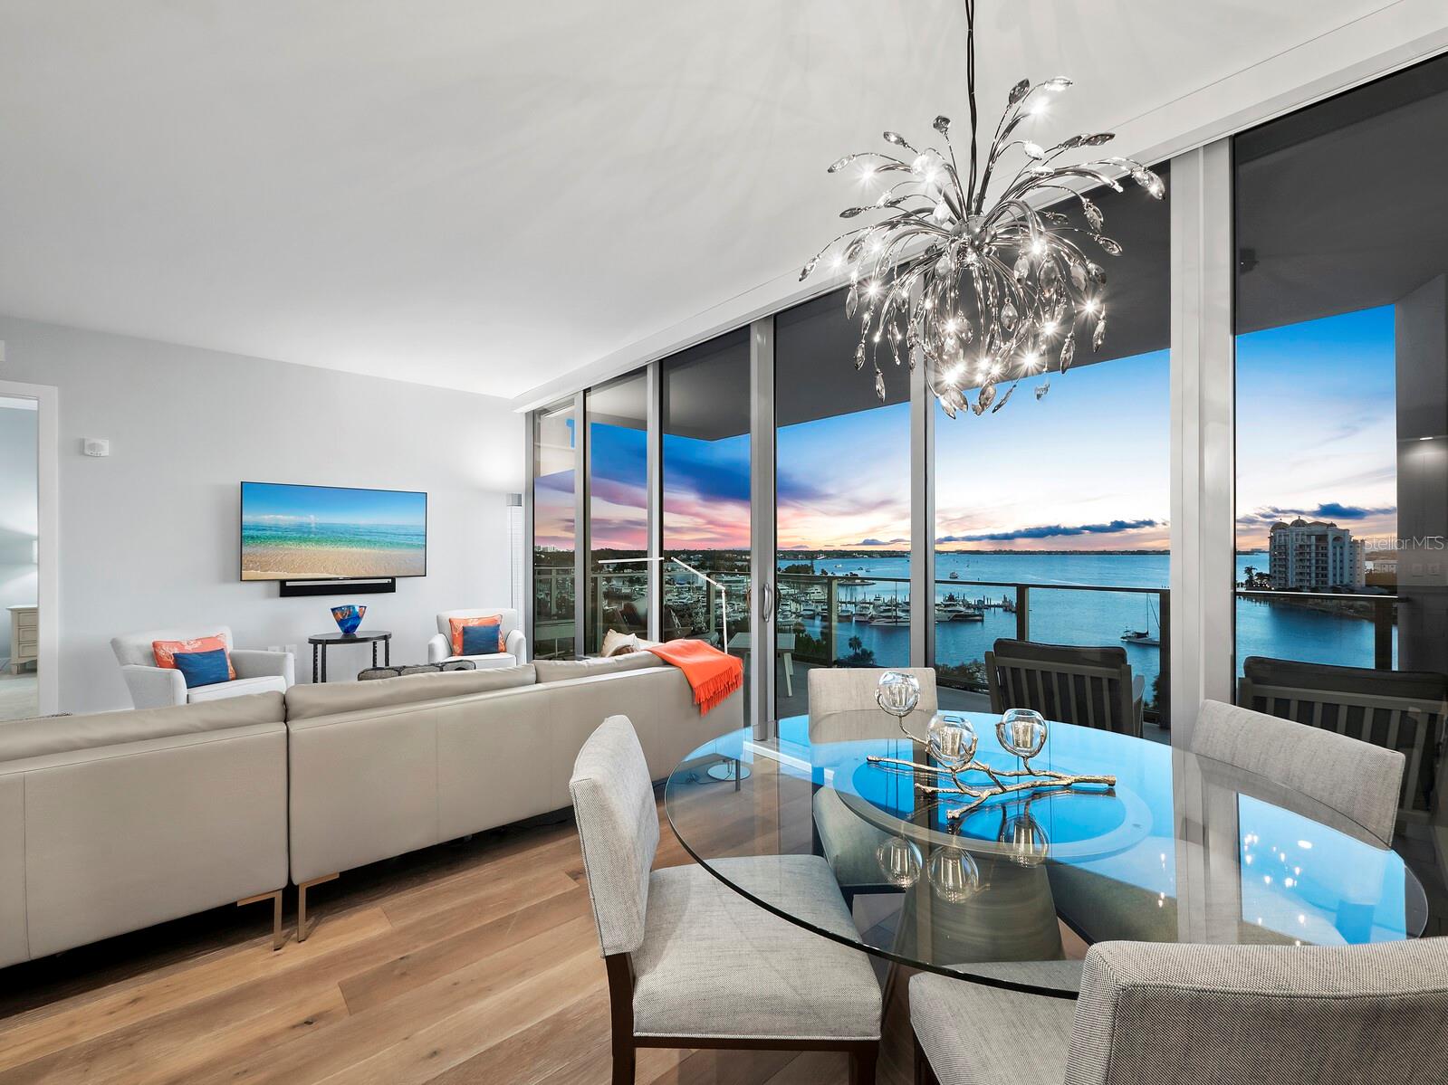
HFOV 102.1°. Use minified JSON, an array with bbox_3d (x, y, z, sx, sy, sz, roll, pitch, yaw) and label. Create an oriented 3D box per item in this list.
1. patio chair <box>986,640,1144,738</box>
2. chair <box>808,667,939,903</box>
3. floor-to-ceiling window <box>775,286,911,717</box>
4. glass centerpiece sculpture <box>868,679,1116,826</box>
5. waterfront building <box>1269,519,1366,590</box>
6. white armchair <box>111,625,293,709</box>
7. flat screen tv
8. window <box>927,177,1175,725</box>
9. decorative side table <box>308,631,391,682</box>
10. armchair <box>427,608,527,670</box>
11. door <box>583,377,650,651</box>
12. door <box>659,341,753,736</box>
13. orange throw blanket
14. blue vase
[{"bbox_3d":[2.150,1.030,3.709,0.770,0.810,0.830,0,-1,37],"label":"patio chair"},{"bbox_3d":[0.578,0.919,1.970,0.500,0.876,0.620,0,-1,-2],"label":"chair"},{"bbox_3d":[0.707,-0.101,3.691,0.070,2.940,1.083,1,-1,-42],"label":"floor-to-ceiling window"},{"bbox_3d":[0.661,0.495,1.442,0.630,0.272,0.340,0,-1,18],"label":"glass centerpiece sculpture"},{"bbox_3d":[281.651,5.907,278.000,22.000,35.000,27.000,0,-1,-28],"label":"waterfront building"},{"bbox_3d":[-3.680,1.024,4.159,0.800,0.780,0.760,0,-1,22],"label":"white armchair"},{"bbox_3d":[-3.574,-0.086,5.489,1.460,0.840,0.060,1,-1,-42],"label":"flat screen tv"},{"bbox_3d":[1.413,-0.075,2.667,0.070,2.820,1.044,1,-1,-42],"label":"window"},{"bbox_3d":[-3.285,1.108,5.147,0.615,0.571,0.615,1,-1,-42],"label":"decorative side table"},{"bbox_3d":[-2.210,1.036,5.289,0.760,0.780,0.820,0,-1,-22],"label":"armchair"},{"bbox_3d":[-0.997,-0.045,5.308,0.070,2.820,1.123,1,-1,-42],"label":"door"},{"bbox_3d":[-0.173,-0.090,4.663,0.070,2.940,1.206,1,-1,-42],"label":"door"},{"bbox_3d":[-0.180,0.745,3.302,0.550,0.400,0.340,0,-1,-39],"label":"orange throw blanket"},{"bbox_3d":[-3.304,0.683,5.160,0.265,0.265,0.235,1,-1,-42],"label":"blue vase"}]

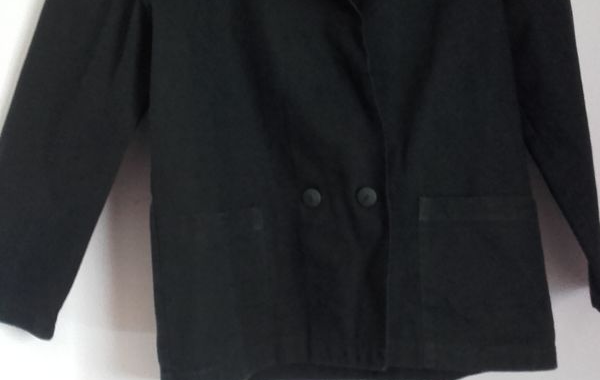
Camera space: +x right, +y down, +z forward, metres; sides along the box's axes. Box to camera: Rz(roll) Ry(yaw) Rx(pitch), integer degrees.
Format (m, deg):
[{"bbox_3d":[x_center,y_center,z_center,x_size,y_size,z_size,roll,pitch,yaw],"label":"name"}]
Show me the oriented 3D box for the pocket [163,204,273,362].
[{"bbox_3d":[-0.098,0.110,0.965,0.138,0.178,0.022,-4,0,-12],"label":"pocket"}]

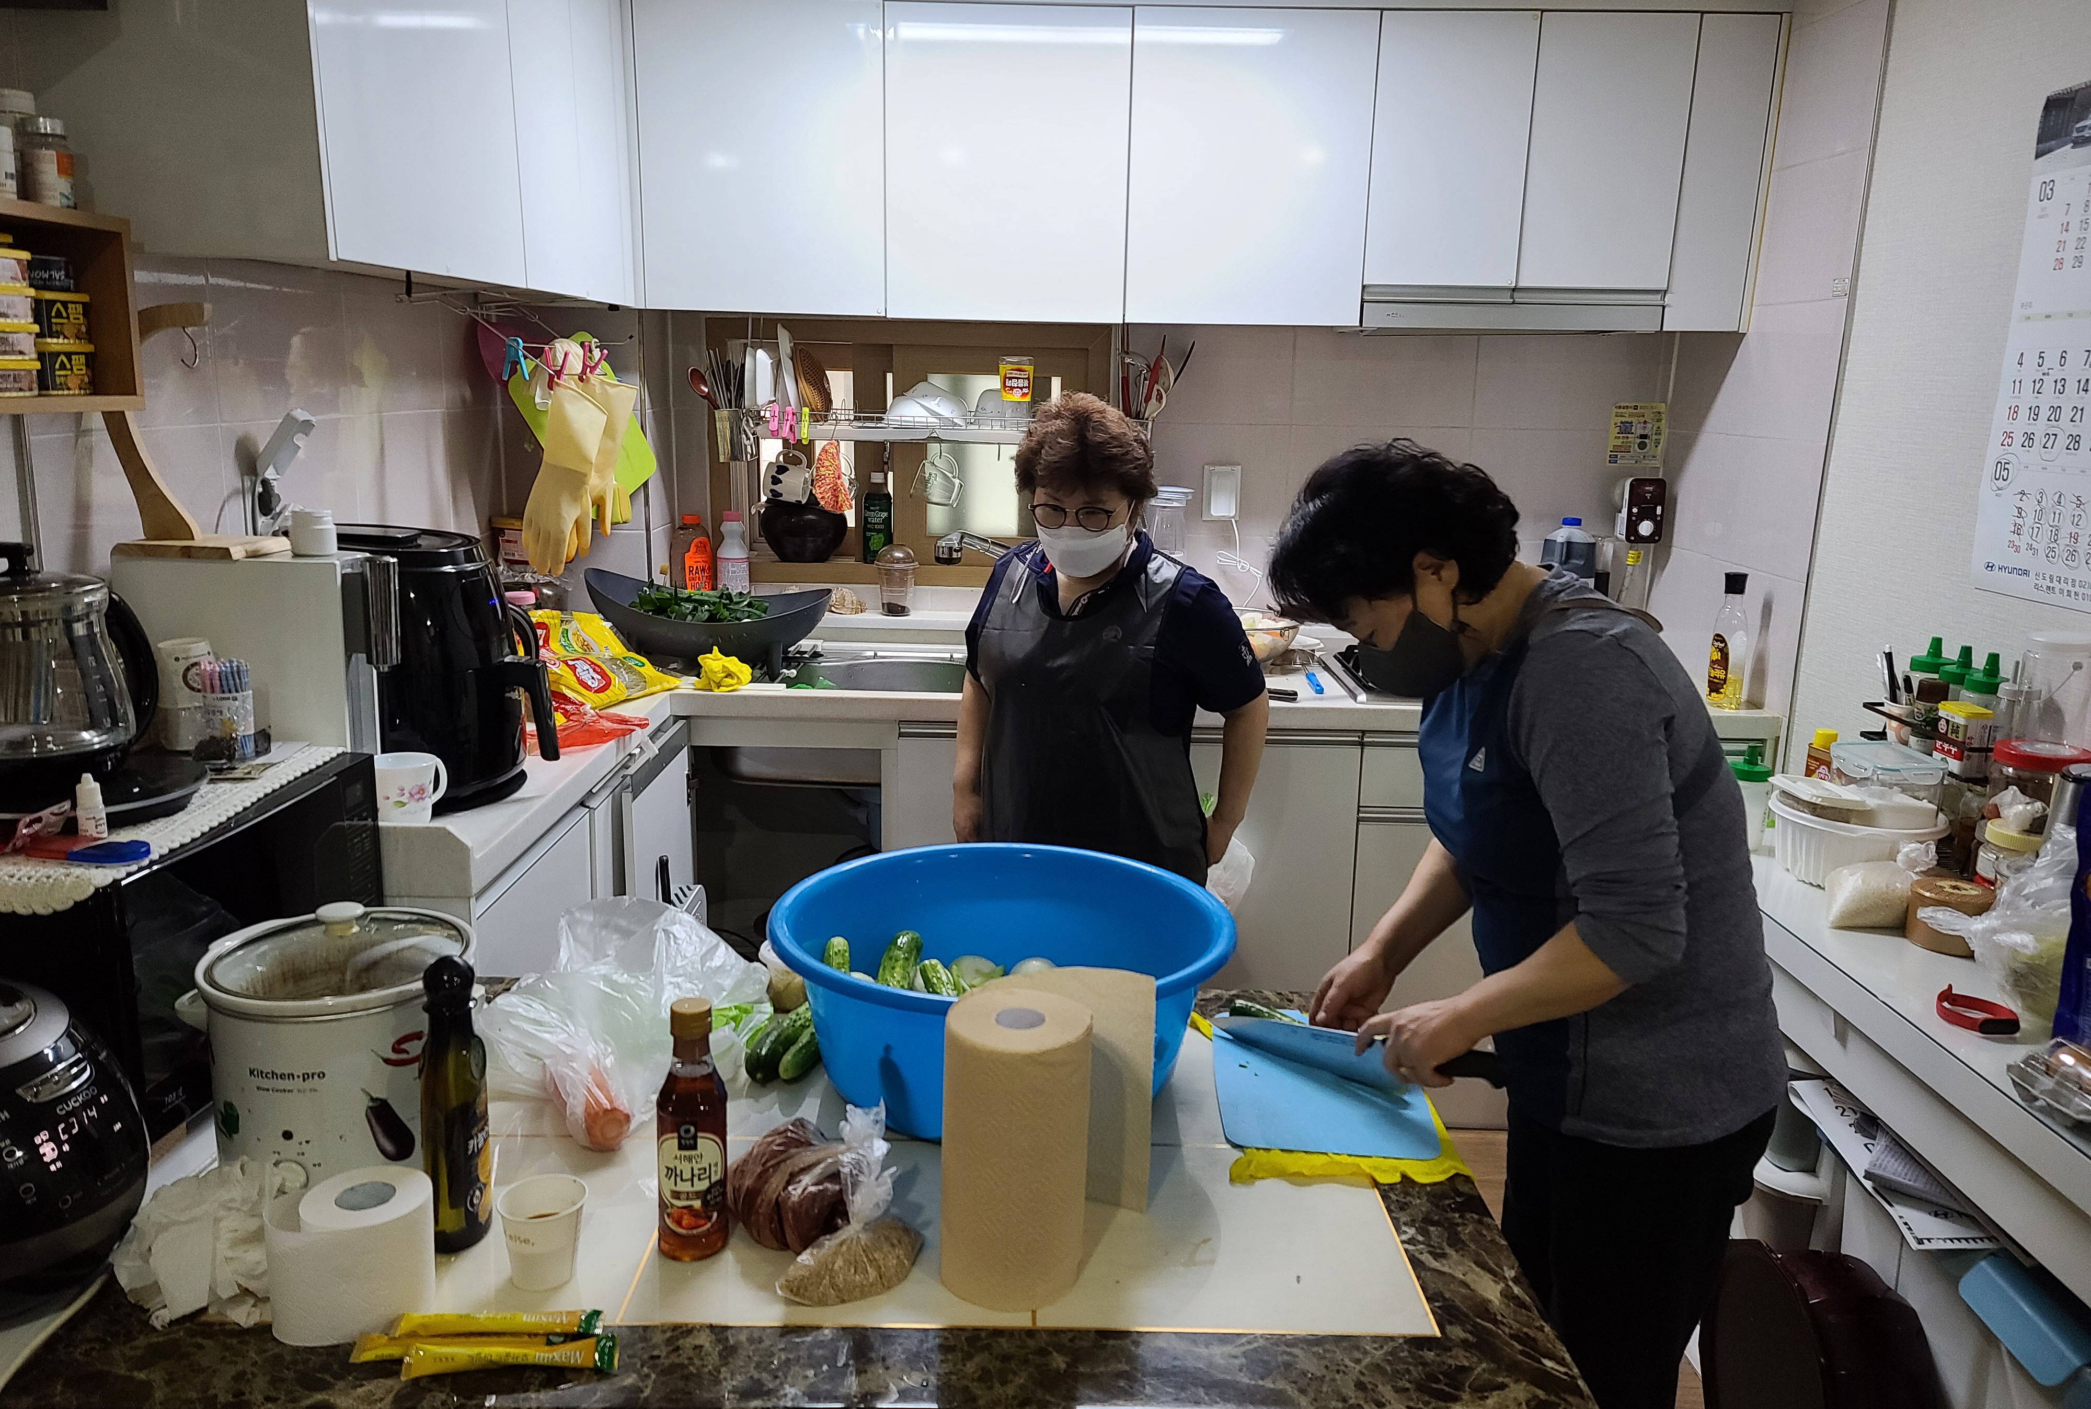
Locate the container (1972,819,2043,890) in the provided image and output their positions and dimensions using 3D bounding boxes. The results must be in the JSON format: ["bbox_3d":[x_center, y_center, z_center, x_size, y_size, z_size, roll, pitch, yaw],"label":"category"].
[{"bbox_3d":[1.196,0.191,1.870,0.070,0.078,0.070,-2,13,-16],"label":"container"}]

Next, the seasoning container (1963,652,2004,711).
[{"bbox_3d":[1.266,0.011,2.059,0.060,0.165,0.060,-3,13,-17],"label":"seasoning container"}]

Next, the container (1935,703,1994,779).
[{"bbox_3d":[1.192,0.048,1.965,0.035,0.085,0.052,-1,13,-8],"label":"container"}]

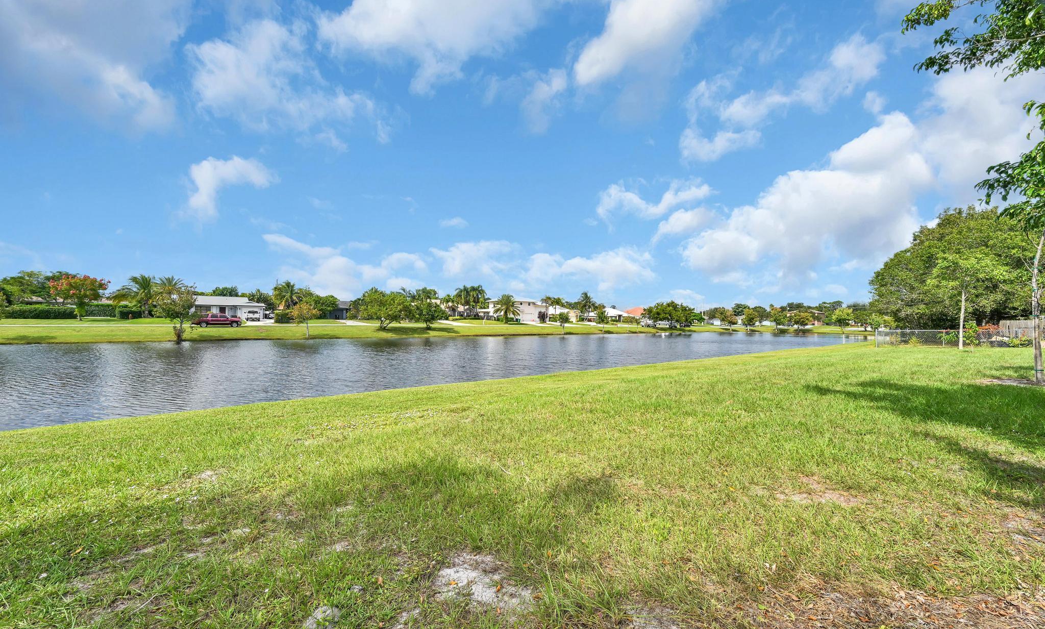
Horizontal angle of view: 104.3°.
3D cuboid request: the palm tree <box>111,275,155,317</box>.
[{"bbox_3d":[-63.060,-3.050,66.000,7.000,7.160,6.800,1,-2,-35],"label":"palm tree"}]

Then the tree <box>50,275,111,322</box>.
[{"bbox_3d":[-62.734,-2.369,57.500,5.900,6.590,5.900,-1,-2,42],"label":"tree"}]

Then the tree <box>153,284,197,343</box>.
[{"bbox_3d":[-37.881,-0.134,44.300,4.000,6.500,4.000,1,-2,-38],"label":"tree"}]

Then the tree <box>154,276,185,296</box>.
[{"bbox_3d":[-53.889,-2.679,62.000,4.400,6.600,4.400,1,-2,-38],"label":"tree"}]

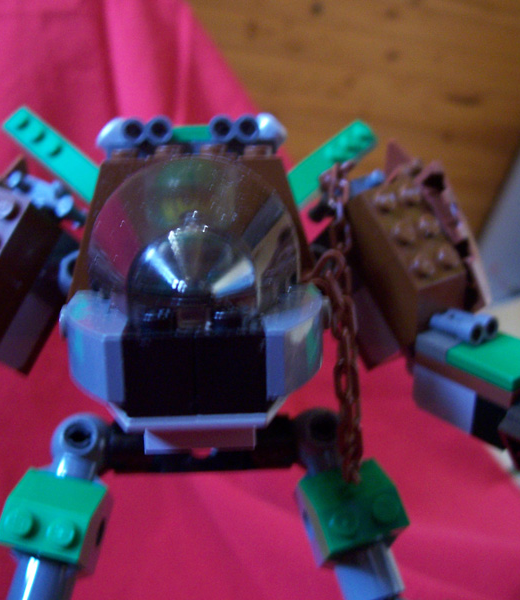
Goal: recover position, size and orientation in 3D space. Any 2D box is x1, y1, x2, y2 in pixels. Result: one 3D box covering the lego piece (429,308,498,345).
[{"bbox_3d":[0.046,0.005,0.176,0.010,0.005,0.010,-24,34,-39],"label":"lego piece"}]

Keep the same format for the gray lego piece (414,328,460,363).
[{"bbox_3d":[0.043,0.009,0.179,0.016,0.003,0.008,-24,34,-39],"label":"gray lego piece"}]

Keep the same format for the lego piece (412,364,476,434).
[{"bbox_3d":[0.046,0.019,0.180,0.016,0.011,0.016,-24,34,-39],"label":"lego piece"}]

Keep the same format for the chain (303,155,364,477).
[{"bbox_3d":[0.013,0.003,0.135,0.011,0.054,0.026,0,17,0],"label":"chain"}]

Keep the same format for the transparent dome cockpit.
[{"bbox_3d":[-0.009,-0.009,0.100,0.028,0.019,0.027,-3,20,-4],"label":"transparent dome cockpit"}]

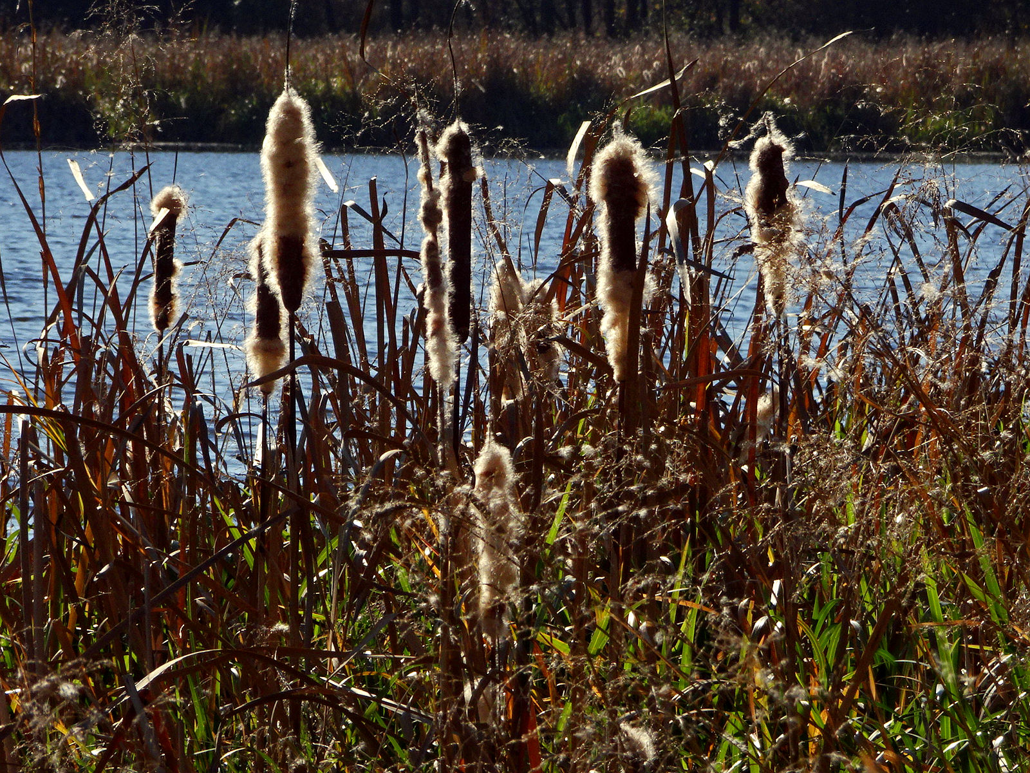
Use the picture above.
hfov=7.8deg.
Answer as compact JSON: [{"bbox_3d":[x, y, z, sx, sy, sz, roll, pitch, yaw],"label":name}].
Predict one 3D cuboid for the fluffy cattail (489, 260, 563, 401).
[{"bbox_3d":[0.010,-0.052,7.100,0.068,0.140,0.041,0,3,0],"label":"fluffy cattail"}]

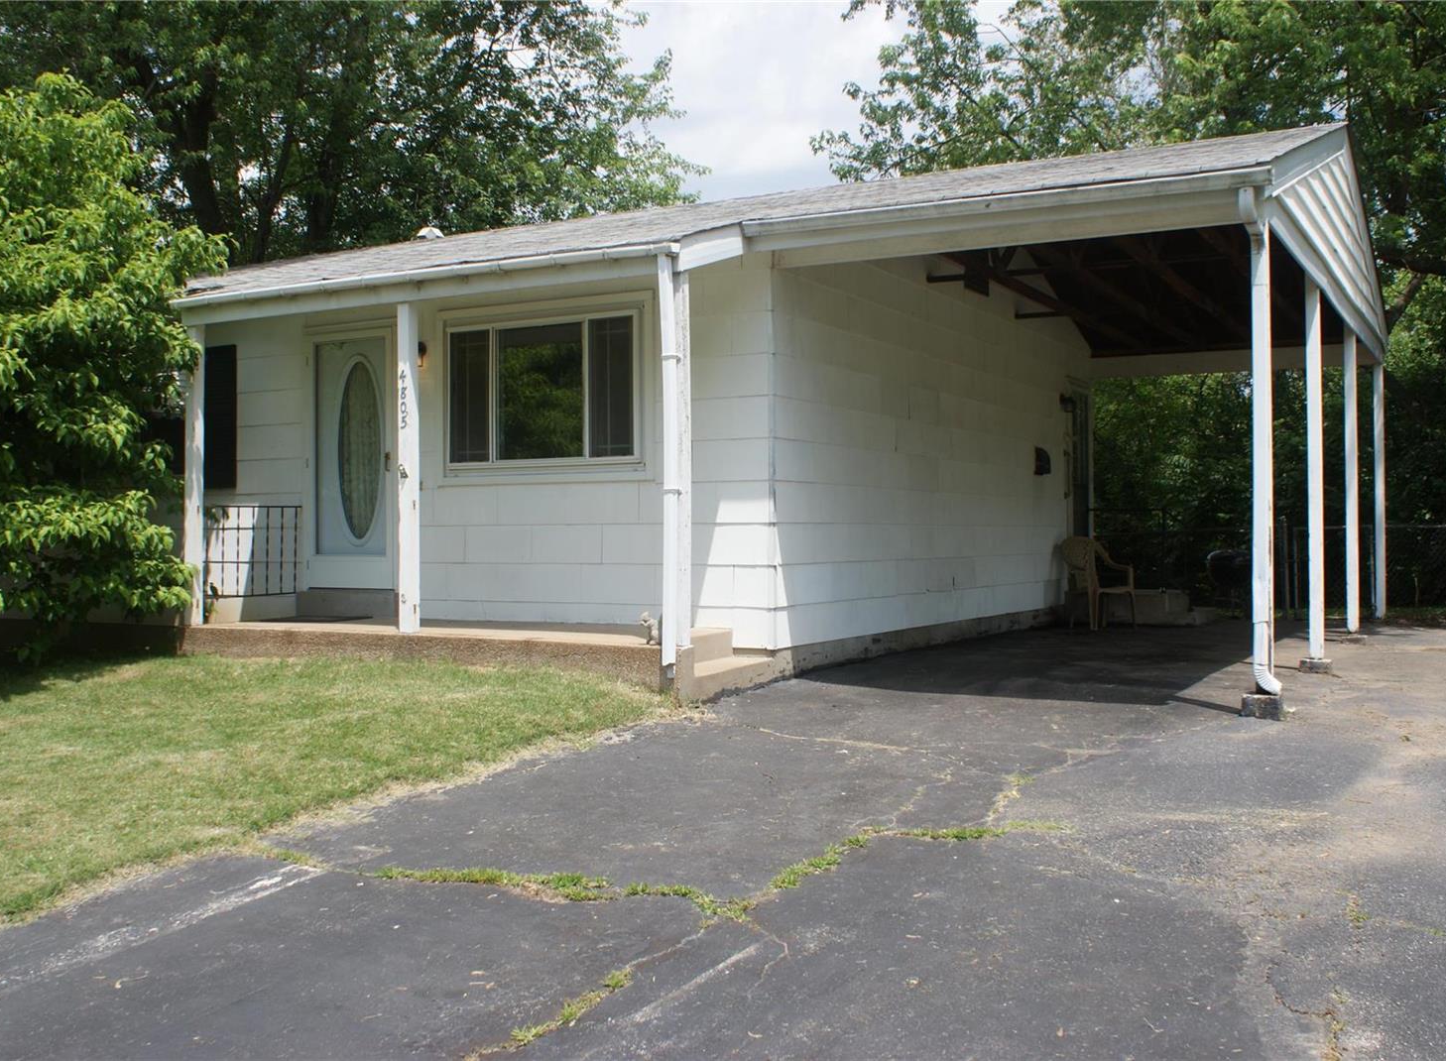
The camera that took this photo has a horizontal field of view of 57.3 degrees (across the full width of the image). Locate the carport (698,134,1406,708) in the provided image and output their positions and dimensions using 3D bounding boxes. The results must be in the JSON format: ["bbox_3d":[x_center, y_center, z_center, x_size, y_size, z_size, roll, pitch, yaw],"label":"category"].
[{"bbox_3d":[3.371,-1.050,10.664,3.210,4.150,7.520,0,0,31],"label":"carport"}]

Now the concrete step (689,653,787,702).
[{"bbox_3d":[-0.049,0.914,8.240,0.330,0.165,1.110,0,0,31],"label":"concrete step"}]

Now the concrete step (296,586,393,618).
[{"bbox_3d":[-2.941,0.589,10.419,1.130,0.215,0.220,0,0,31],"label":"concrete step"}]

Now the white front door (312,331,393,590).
[{"bbox_3d":[-2.965,-0.544,10.563,0.920,2.030,0.060,0,0,31],"label":"white front door"}]

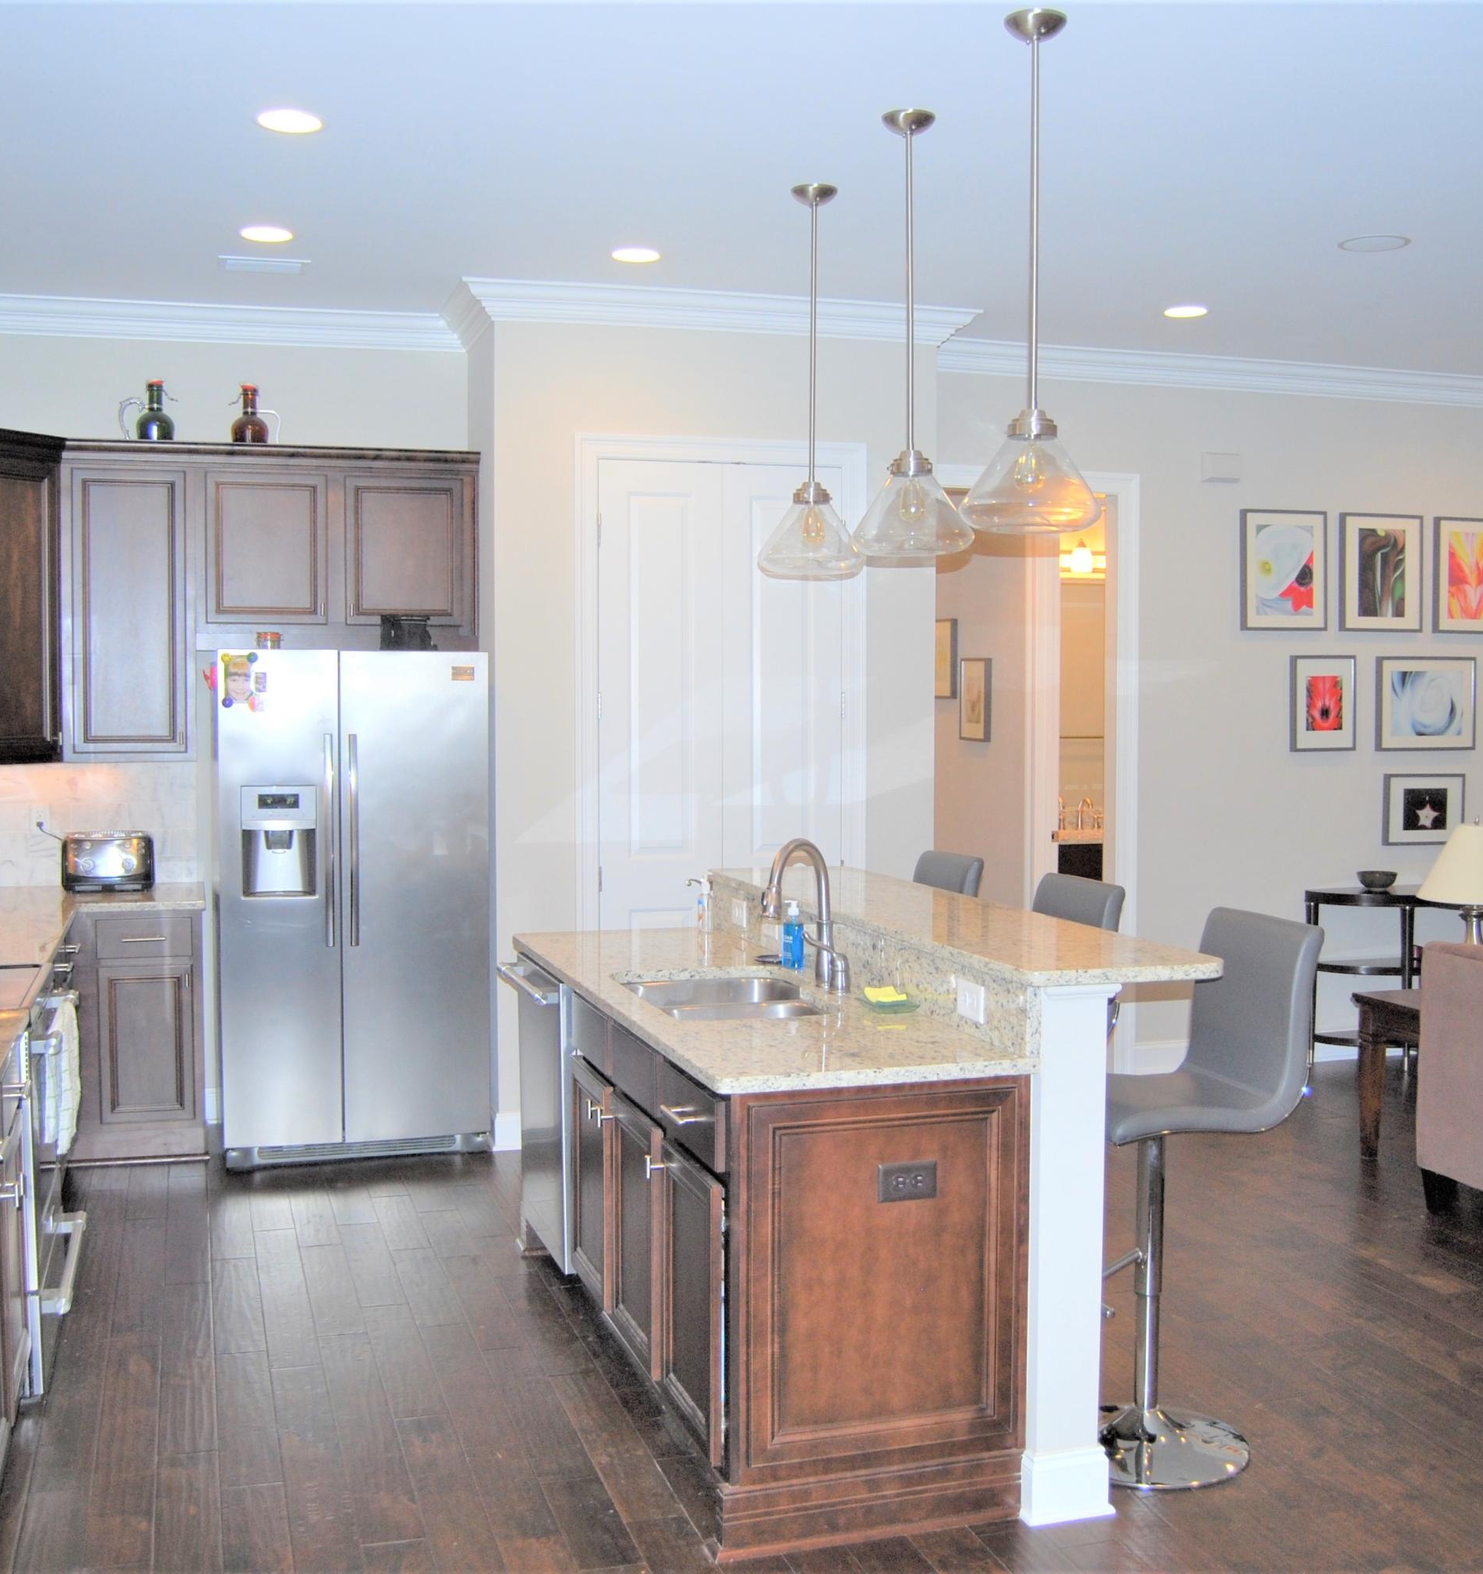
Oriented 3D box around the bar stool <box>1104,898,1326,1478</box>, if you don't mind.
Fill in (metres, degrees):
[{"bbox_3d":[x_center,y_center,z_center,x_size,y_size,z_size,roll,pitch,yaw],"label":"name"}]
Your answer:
[{"bbox_3d":[0.877,0.845,3.725,0.500,1.125,0.430,-1,2,-17],"label":"bar stool"}]

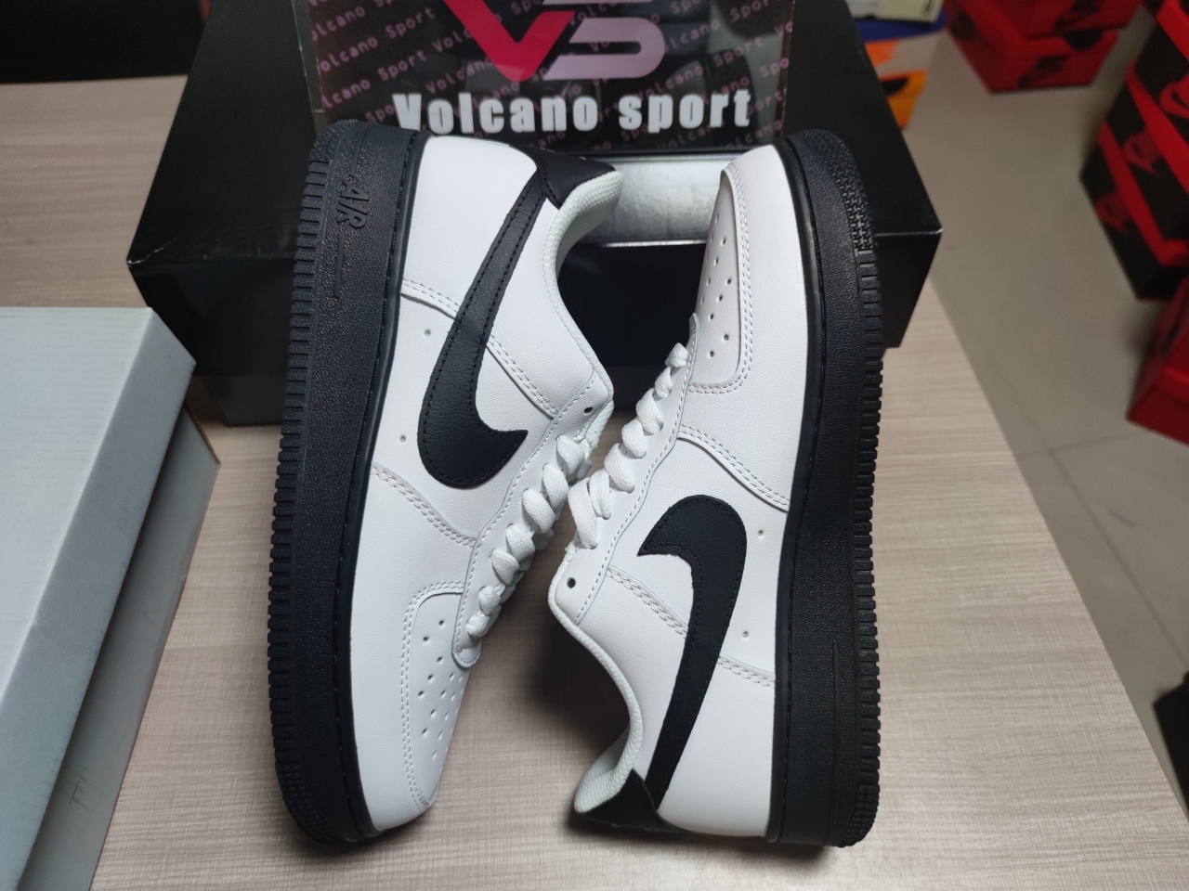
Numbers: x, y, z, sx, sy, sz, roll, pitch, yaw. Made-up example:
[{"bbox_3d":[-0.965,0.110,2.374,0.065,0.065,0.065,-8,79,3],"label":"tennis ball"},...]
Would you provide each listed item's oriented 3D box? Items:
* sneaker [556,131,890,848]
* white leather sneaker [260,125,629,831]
[{"bbox_3d":[0.042,0.019,0.341,0.121,0.103,0.286,-1,90,0],"label":"sneaker"},{"bbox_3d":[-0.051,0.018,0.331,0.115,0.103,0.286,2,90,0],"label":"white leather sneaker"}]

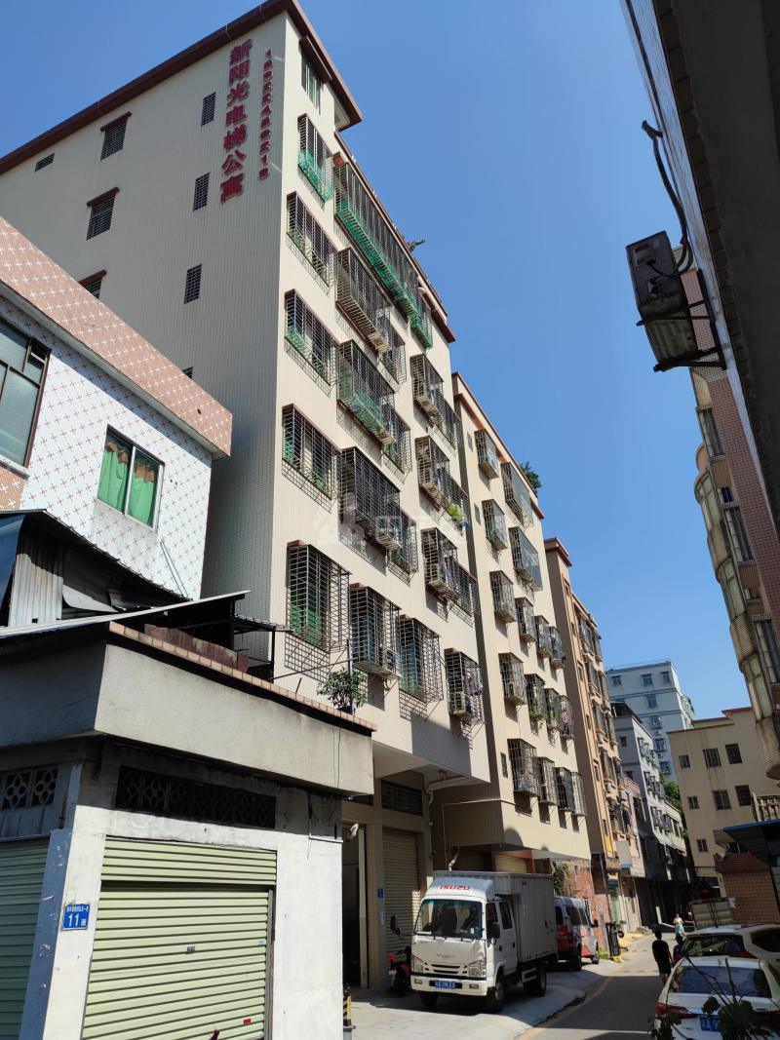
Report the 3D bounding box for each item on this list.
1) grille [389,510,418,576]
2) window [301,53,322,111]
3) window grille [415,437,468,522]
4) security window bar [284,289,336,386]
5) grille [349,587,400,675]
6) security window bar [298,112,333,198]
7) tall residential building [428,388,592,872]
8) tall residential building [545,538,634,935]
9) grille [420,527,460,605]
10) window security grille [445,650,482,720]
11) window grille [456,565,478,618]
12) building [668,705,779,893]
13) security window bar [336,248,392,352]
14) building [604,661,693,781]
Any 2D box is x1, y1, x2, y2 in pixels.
[{"bbox_3d":[0.365,0.535,19.054,0.320,1.382,1.274,-14,-30,23],"label":"grille"},{"bbox_3d":[-2.340,-12.882,21.407,0.150,1.491,1.099,-14,-29,22],"label":"window"},{"bbox_3d":[1.745,-1.143,23.170,0.450,1.760,3.260,-14,-28,22],"label":"window grille"},{"bbox_3d":[-1.748,-4.193,16.651,0.330,1.240,2.000,-14,-28,22],"label":"security window bar"},{"bbox_3d":[-0.261,2.565,16.097,0.450,1.700,1.700,-14,-28,22],"label":"grille"},{"bbox_3d":[-1.937,-9.690,19.187,0.355,1.823,1.261,-15,-30,22],"label":"security window bar"},{"bbox_3d":[0.979,6.962,30.552,10.500,20.600,11.200,-14,-30,23],"label":"tall residential building"},{"bbox_3d":[9.147,14.524,47.948,10.000,22.400,11.500,-15,-30,22],"label":"tall residential building"},{"bbox_3d":[1.528,1.338,21.158,0.460,1.630,1.660,-14,-28,22],"label":"grille"},{"bbox_3d":[2.188,4.801,20.505,0.500,1.659,1.643,-14,-30,23],"label":"window security grille"},{"bbox_3d":[2.388,2.237,22.677,0.360,1.190,1.579,-14,-30,23],"label":"window grille"},{"bbox_3d":[28.556,22.987,58.793,7.615,13.137,9.000,-16,-28,25],"label":"building"},{"bbox_3d":[-0.677,-5.979,19.707,0.463,1.636,2.336,-15,-30,22],"label":"security window bar"},{"bbox_3d":[40.426,39.535,106.981,11.500,32.000,15.000,-15,-30,22],"label":"building"}]

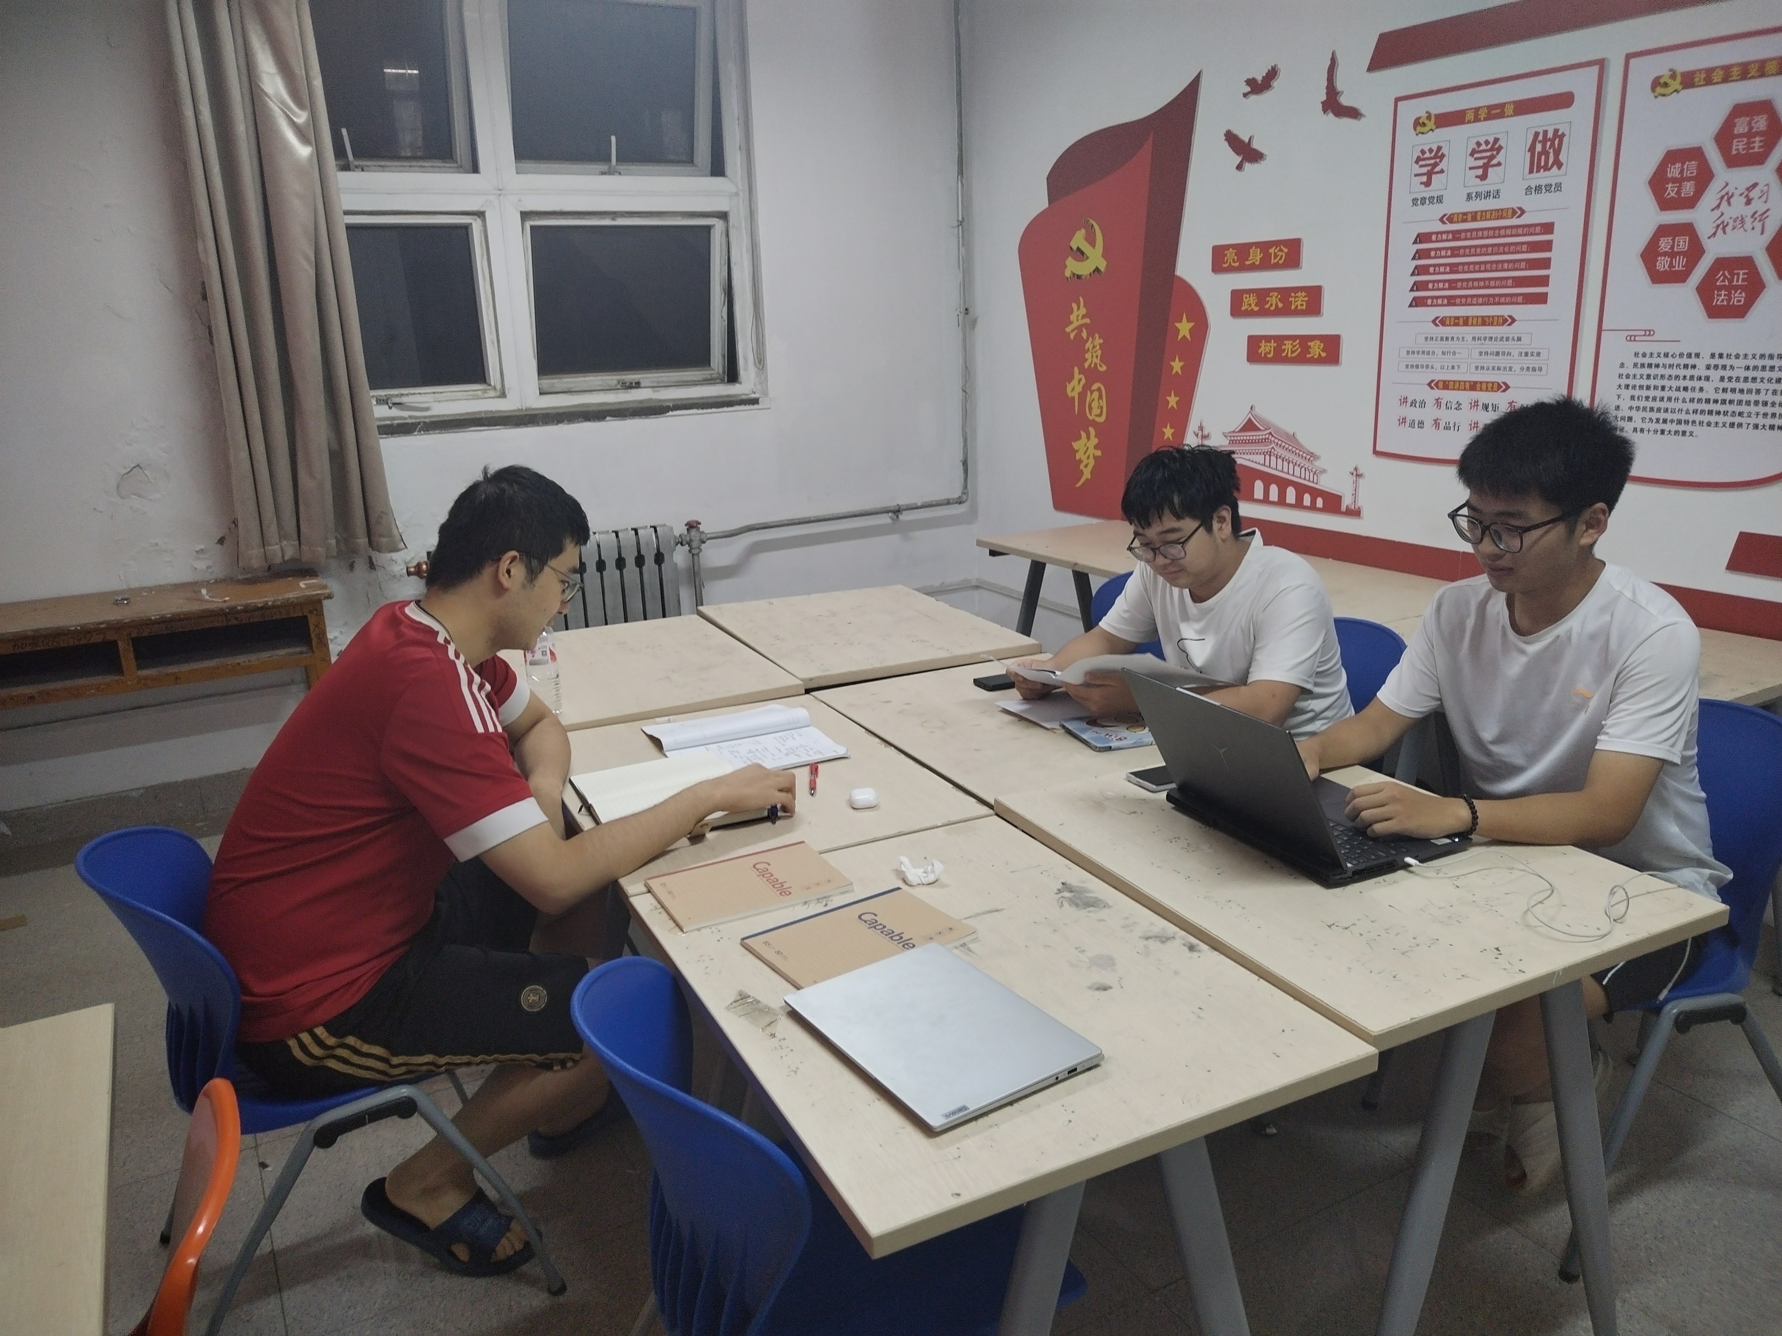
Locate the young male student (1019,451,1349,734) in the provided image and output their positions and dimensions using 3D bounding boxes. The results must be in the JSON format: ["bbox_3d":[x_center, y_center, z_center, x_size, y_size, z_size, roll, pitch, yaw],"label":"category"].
[{"bbox_3d":[0.638,0.161,2.809,0.740,1.240,0.580,-13,19,-35],"label":"young male student"}]

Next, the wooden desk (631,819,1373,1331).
[{"bbox_3d":[0.090,0.727,1.754,0.600,0.745,0.800,-9,17,-25],"label":"wooden desk"}]

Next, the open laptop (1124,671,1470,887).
[{"bbox_3d":[0.584,0.128,1.944,0.346,0.232,0.354,-9,17,-24],"label":"open laptop"}]

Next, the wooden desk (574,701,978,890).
[{"bbox_3d":[-0.260,0.544,2.480,0.600,0.739,0.800,-9,17,-24],"label":"wooden desk"}]

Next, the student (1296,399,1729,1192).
[{"bbox_3d":[0.986,0.275,2.123,0.760,1.360,0.560,-11,17,-28],"label":"student"}]

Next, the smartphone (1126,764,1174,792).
[{"bbox_3d":[0.476,0.177,2.202,0.160,0.008,0.076,-9,17,-24],"label":"smartphone"}]

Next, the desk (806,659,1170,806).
[{"bbox_3d":[0.287,0.450,2.768,0.600,0.729,0.800,-9,17,-23],"label":"desk"}]

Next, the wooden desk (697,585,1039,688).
[{"bbox_3d":[-0.069,0.255,3.482,0.600,0.752,0.800,-9,17,-23],"label":"wooden desk"}]

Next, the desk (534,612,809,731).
[{"bbox_3d":[-0.609,0.352,3.202,0.600,0.750,0.800,-9,17,-23],"label":"desk"}]

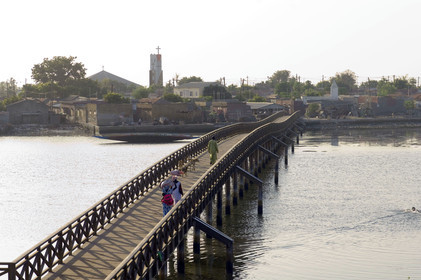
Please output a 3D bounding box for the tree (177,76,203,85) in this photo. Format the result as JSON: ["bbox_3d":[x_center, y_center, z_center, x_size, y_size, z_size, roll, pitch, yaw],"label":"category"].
[{"bbox_3d":[-5.638,-13.055,354.760,7.600,10.620,7.600,0,2,0],"label":"tree"}]

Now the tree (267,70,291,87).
[{"bbox_3d":[20.084,-14.158,359.722,7.400,12.450,7.400,0,2,0],"label":"tree"}]

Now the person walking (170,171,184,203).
[{"bbox_3d":[-1.460,2.329,55.128,0.600,1.830,0.450,0,2,4],"label":"person walking"}]

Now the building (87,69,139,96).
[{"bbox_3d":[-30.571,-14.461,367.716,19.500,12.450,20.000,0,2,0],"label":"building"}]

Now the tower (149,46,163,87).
[{"bbox_3d":[-15.885,-17.677,359.589,4.000,19.490,4.000,0,2,0],"label":"tower"}]

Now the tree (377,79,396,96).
[{"bbox_3d":[45.160,-11.006,314.809,5.600,9.550,5.600,0,2,0],"label":"tree"}]

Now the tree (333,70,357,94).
[{"bbox_3d":[37.106,-13.214,339.743,7.400,12.070,7.400,0,2,0],"label":"tree"}]

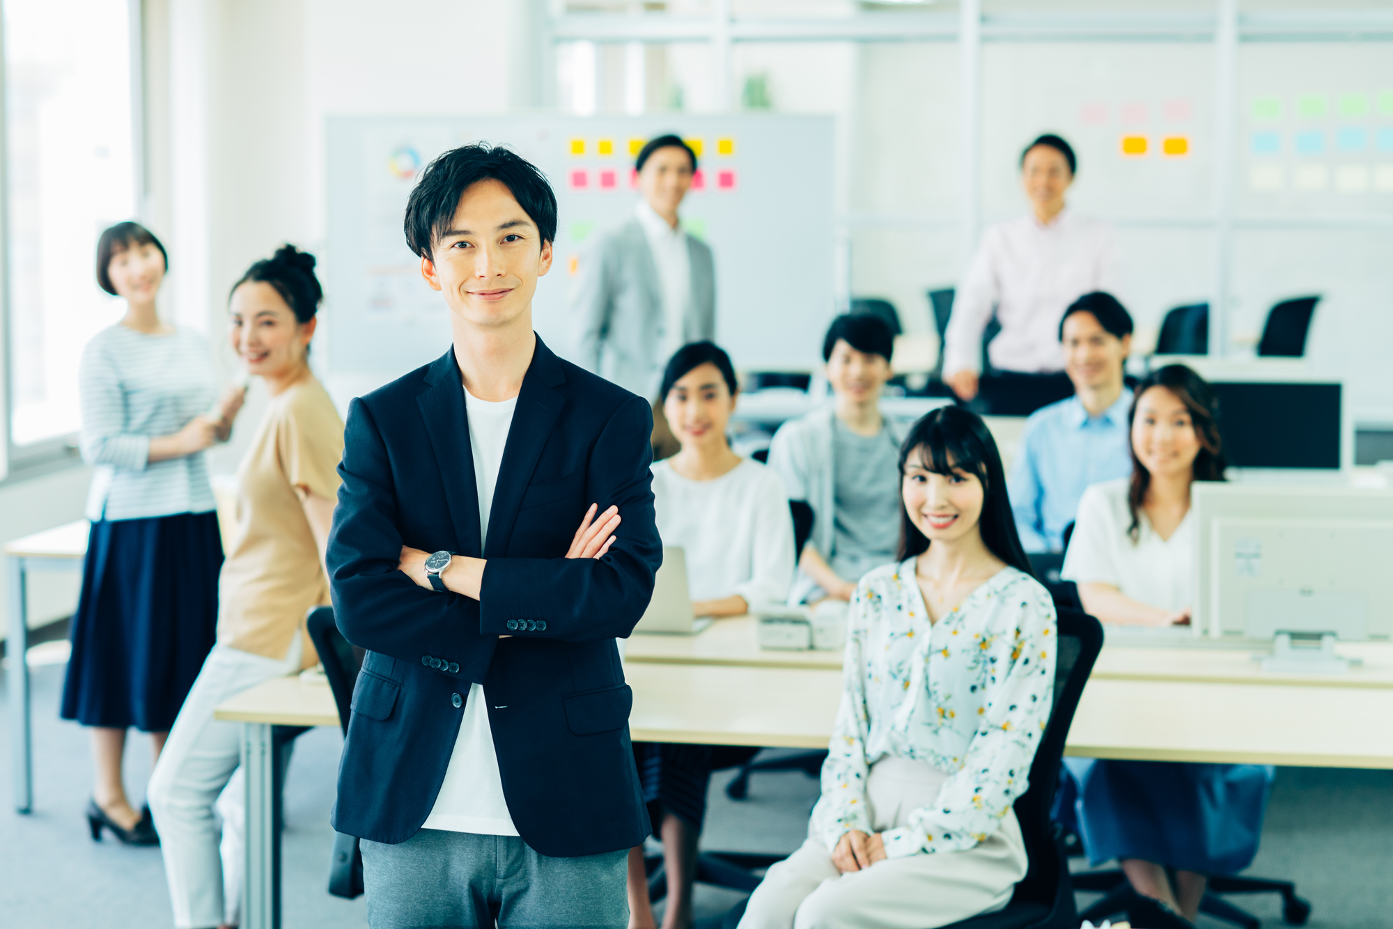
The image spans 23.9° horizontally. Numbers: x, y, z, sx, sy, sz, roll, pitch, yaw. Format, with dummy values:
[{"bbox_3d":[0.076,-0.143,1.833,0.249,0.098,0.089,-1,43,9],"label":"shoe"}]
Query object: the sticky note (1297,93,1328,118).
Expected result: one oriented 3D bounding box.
[{"bbox_3d":[2.364,-1.377,12.630,0.102,0.076,0.004,1,6,11],"label":"sticky note"}]

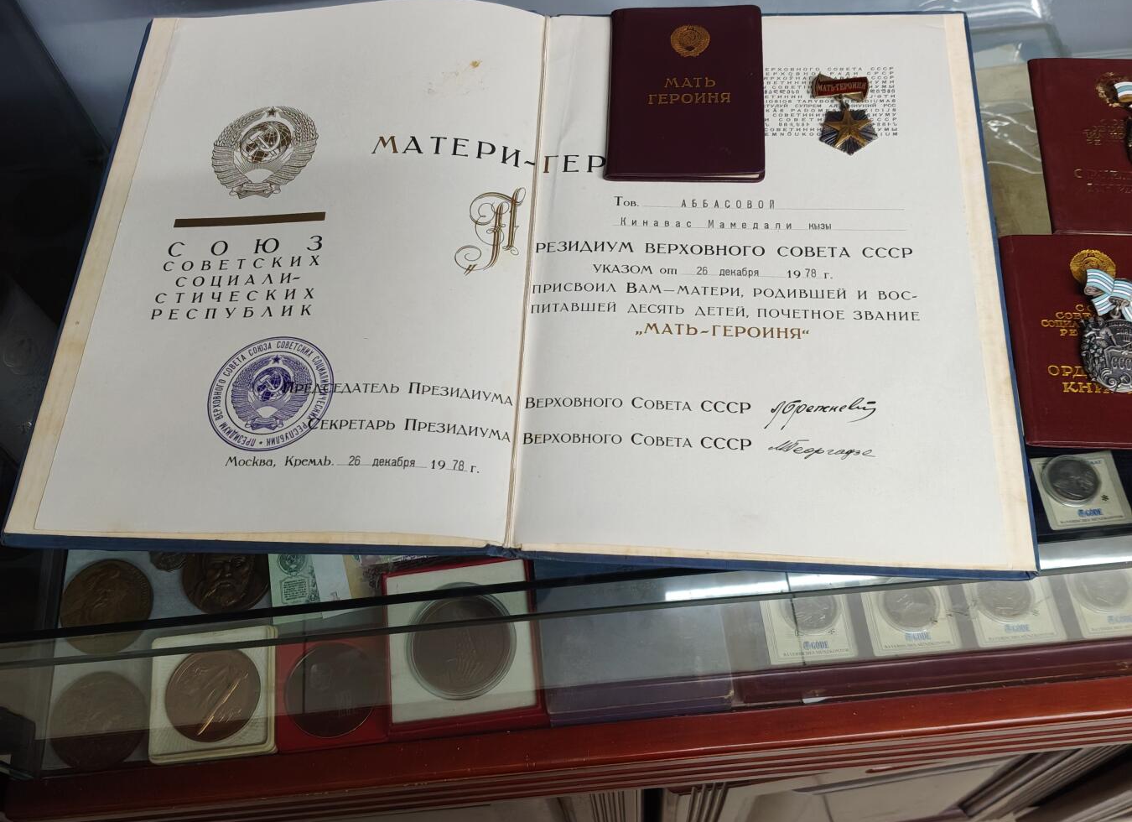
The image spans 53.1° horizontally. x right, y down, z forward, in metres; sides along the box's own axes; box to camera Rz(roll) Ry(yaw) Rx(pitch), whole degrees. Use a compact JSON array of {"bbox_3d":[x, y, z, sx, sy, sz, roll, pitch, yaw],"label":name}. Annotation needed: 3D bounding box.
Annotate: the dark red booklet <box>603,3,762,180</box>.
[{"bbox_3d":[0.058,-0.155,0.551,0.075,0.007,0.101,1,65,4],"label":"dark red booklet"}]

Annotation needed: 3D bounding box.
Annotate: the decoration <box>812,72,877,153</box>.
[{"bbox_3d":[0.133,-0.142,0.541,0.029,0.005,0.047,-2,65,3],"label":"decoration"}]

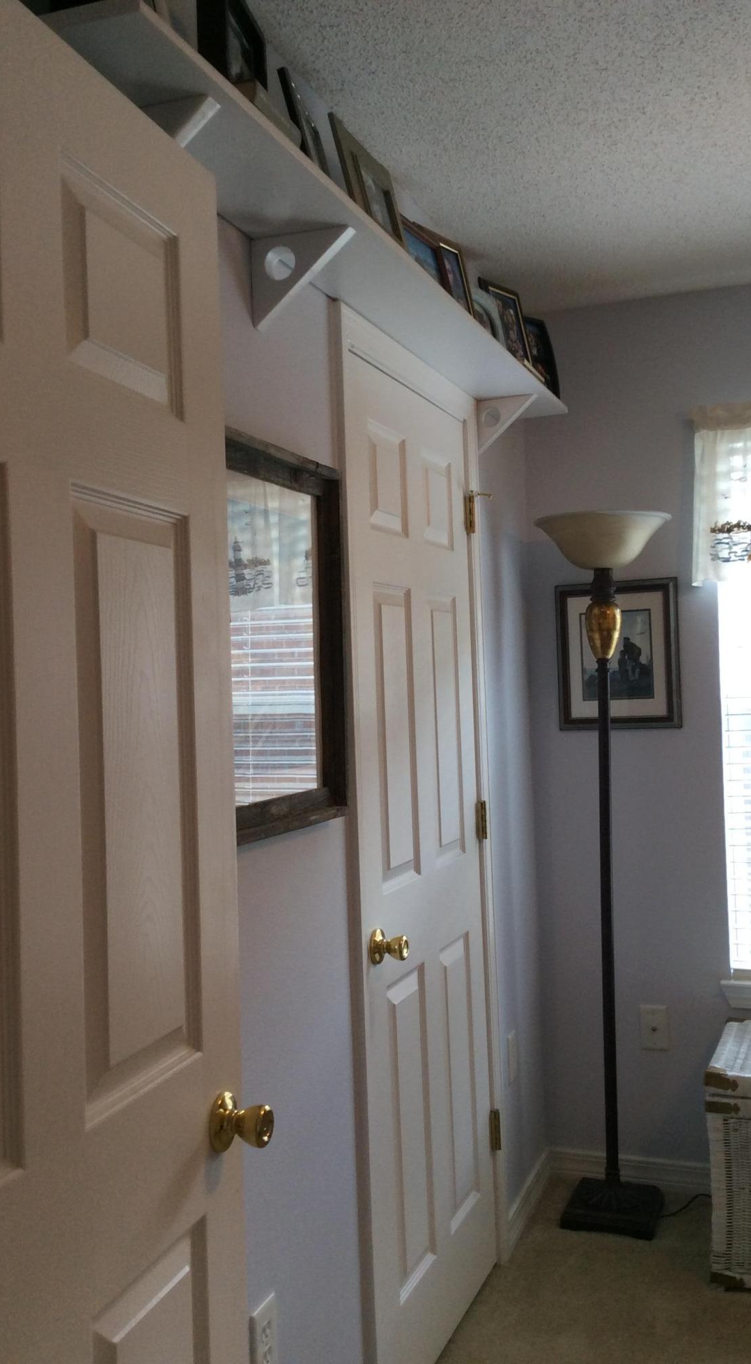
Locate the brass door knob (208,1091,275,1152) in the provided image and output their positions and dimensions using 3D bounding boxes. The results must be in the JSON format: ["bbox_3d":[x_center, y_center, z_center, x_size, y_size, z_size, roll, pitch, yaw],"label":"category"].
[{"bbox_3d":[-0.148,0.501,1.425,0.058,0.065,0.065,-2,-1,17],"label":"brass door knob"}]

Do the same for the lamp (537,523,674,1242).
[{"bbox_3d":[0.605,0.484,3.275,0.348,1.810,0.348,-2,-1,20],"label":"lamp"}]

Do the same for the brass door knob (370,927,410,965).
[{"bbox_3d":[0.028,0.493,2.333,0.058,0.065,0.065,-2,-1,20],"label":"brass door knob"}]

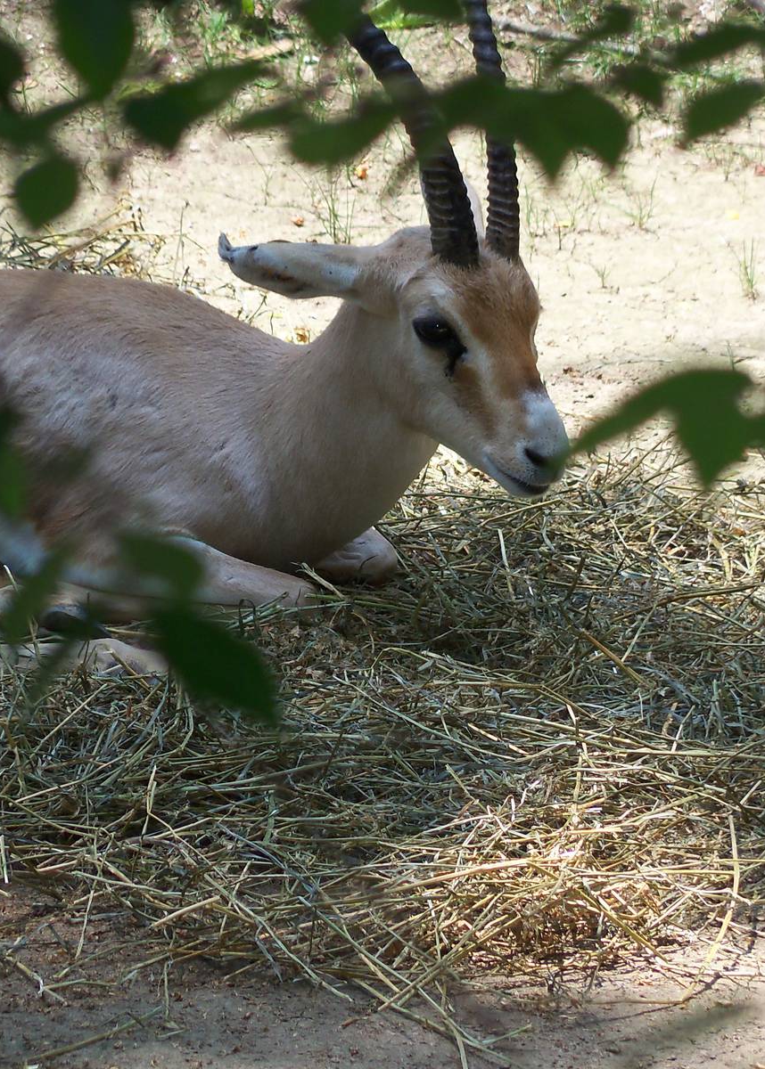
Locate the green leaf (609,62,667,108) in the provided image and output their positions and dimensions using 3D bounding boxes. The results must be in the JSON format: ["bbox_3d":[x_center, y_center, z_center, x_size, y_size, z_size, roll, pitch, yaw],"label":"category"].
[{"bbox_3d":[0.117,-0.206,6.600,0.026,0.020,0.028,0,14,0],"label":"green leaf"}]

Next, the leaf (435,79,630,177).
[{"bbox_3d":[0.068,-0.183,6.500,0.088,0.044,0.045,0,14,0],"label":"leaf"}]

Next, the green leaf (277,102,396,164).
[{"bbox_3d":[-0.021,-0.181,6.500,0.054,0.028,0.035,0,14,0],"label":"green leaf"}]

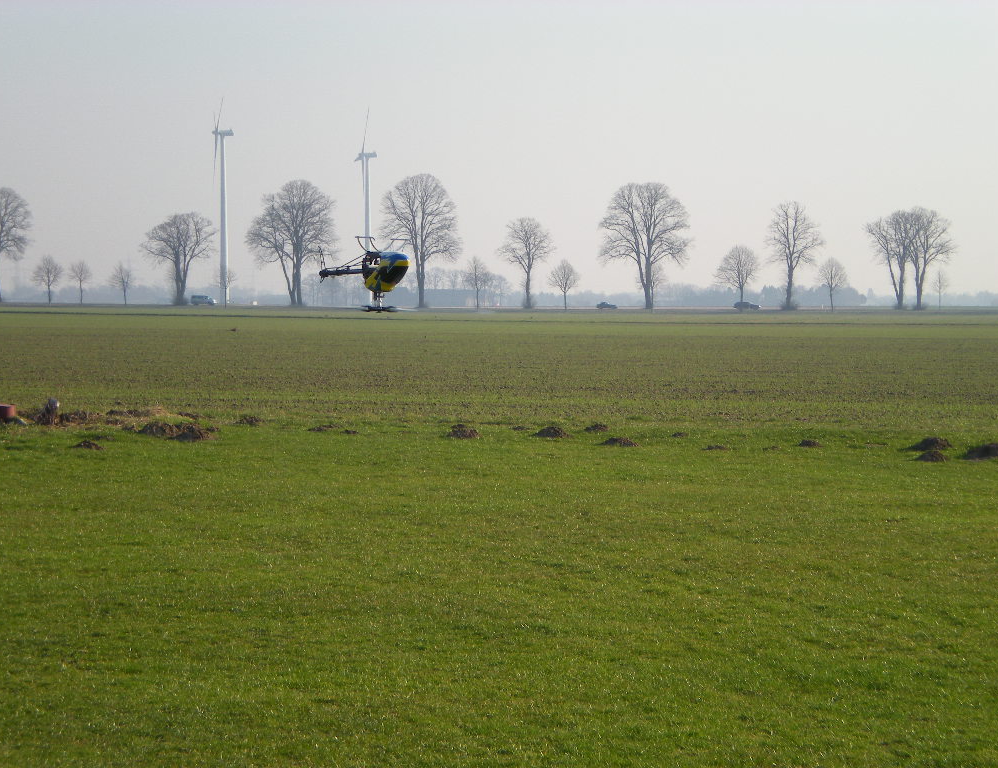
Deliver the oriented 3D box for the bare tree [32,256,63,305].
[{"bbox_3d":[-88.530,-20.510,662.000,6.090,9.820,5.900,0,1,0],"label":"bare tree"}]

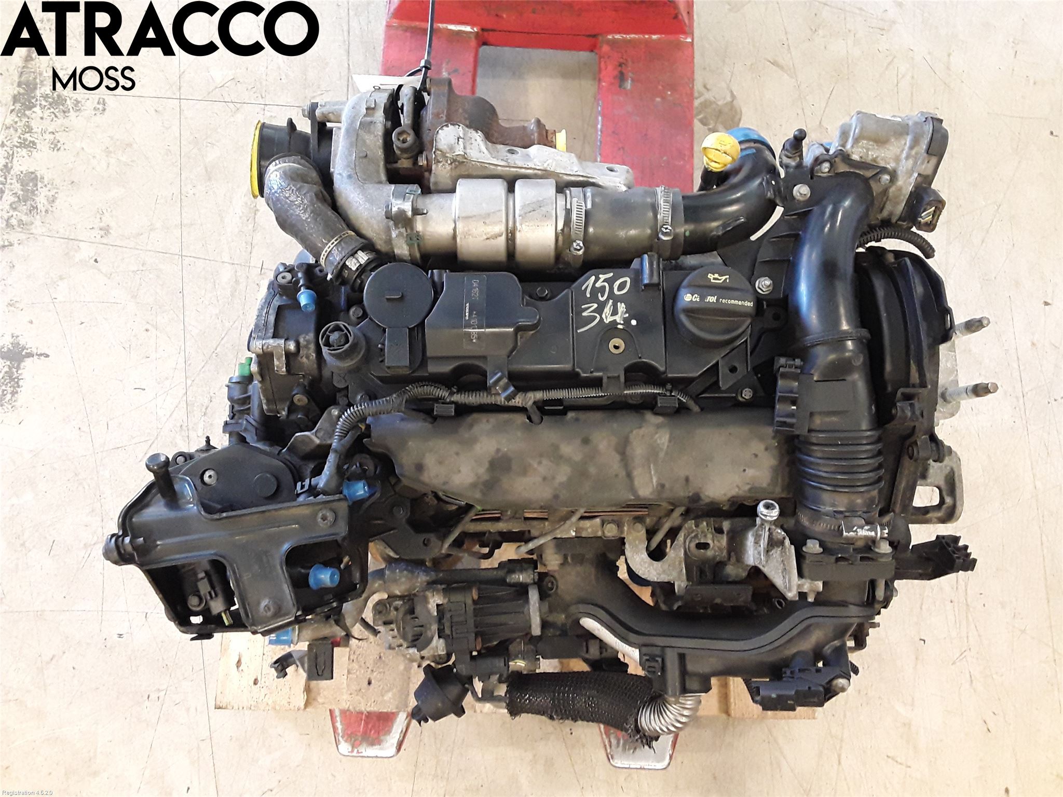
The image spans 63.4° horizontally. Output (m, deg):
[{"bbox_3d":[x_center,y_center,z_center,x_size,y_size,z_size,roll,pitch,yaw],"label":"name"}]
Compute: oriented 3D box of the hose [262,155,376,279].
[{"bbox_3d":[-0.187,-0.161,0.755,0.057,0.060,0.125,-37,78,-9],"label":"hose"}]

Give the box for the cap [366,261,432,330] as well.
[{"bbox_3d":[-0.107,-0.082,0.704,0.056,0.016,0.056,0,75,-1],"label":"cap"}]

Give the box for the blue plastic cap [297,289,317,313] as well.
[{"bbox_3d":[-0.193,-0.084,0.740,0.017,0.017,0.017,-15,53,-4],"label":"blue plastic cap"}]

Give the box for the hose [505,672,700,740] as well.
[{"bbox_3d":[0.069,0.300,0.840,0.185,0.055,0.060,0,75,0],"label":"hose"}]

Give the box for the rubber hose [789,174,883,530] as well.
[{"bbox_3d":[0.250,-0.038,0.707,0.076,0.088,0.290,1,75,0],"label":"rubber hose"}]

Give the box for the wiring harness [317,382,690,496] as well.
[{"bbox_3d":[-0.019,0.032,0.696,0.298,0.058,0.079,1,75,0],"label":"wiring harness"}]

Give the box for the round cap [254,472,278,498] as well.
[{"bbox_3d":[-0.224,0.074,0.725,0.020,0.006,0.020,0,74,-1],"label":"round cap"}]

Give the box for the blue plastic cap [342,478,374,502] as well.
[{"bbox_3d":[-0.151,0.080,0.750,0.026,0.021,0.021,-12,74,16],"label":"blue plastic cap"}]

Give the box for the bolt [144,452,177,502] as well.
[{"bbox_3d":[-0.280,0.059,0.654,0.018,0.041,0.018,1,44,-1],"label":"bolt"}]

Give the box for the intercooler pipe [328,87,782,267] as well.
[{"bbox_3d":[0.021,-0.198,0.784,0.405,0.125,0.180,0,75,0],"label":"intercooler pipe"}]

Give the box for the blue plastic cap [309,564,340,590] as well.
[{"bbox_3d":[-0.169,0.147,0.705,0.018,0.021,0.021,-2,73,21],"label":"blue plastic cap"}]

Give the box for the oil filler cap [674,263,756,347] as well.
[{"bbox_3d":[0.146,-0.073,0.698,0.063,0.028,0.063,5,75,1],"label":"oil filler cap"}]

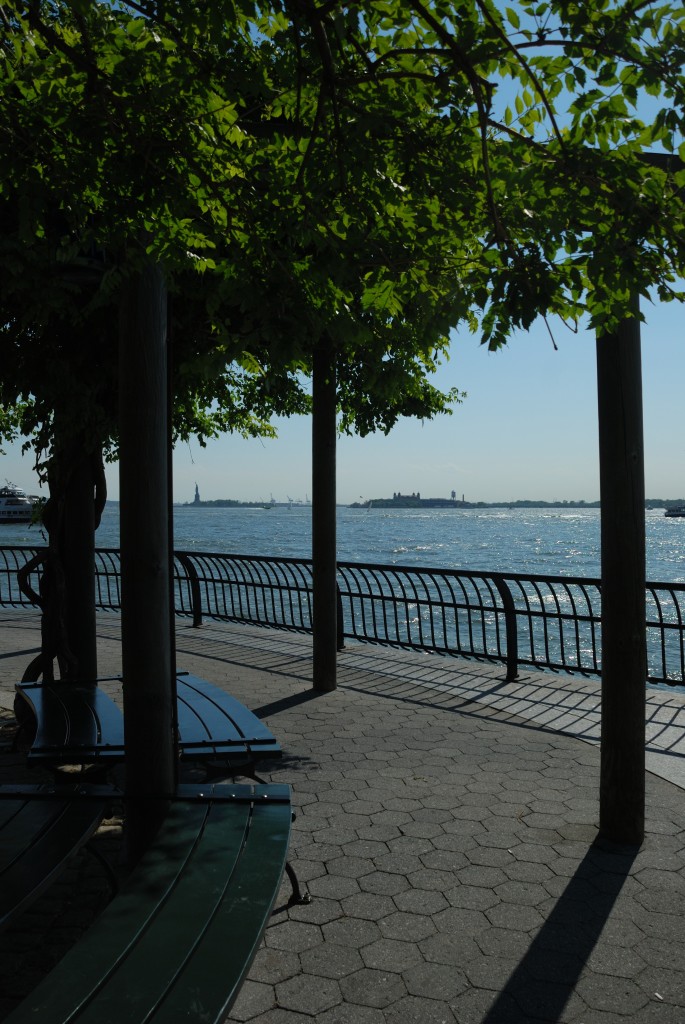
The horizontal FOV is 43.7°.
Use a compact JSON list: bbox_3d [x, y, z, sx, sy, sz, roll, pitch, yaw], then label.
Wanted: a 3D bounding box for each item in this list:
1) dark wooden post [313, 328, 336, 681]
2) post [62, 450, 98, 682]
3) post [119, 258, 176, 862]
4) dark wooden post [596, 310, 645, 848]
[{"bbox_3d":[-0.152,0.039,7.354,0.205,2.950,0.205,0,0,0],"label":"dark wooden post"},{"bbox_3d":[-1.759,0.049,5.731,0.205,2.950,0.205,0,0,0],"label":"post"},{"bbox_3d":[-0.859,0.062,3.711,0.205,2.950,0.205,0,0,0],"label":"post"},{"bbox_3d":[1.326,0.060,4.031,0.205,2.950,0.205,0,0,0],"label":"dark wooden post"}]

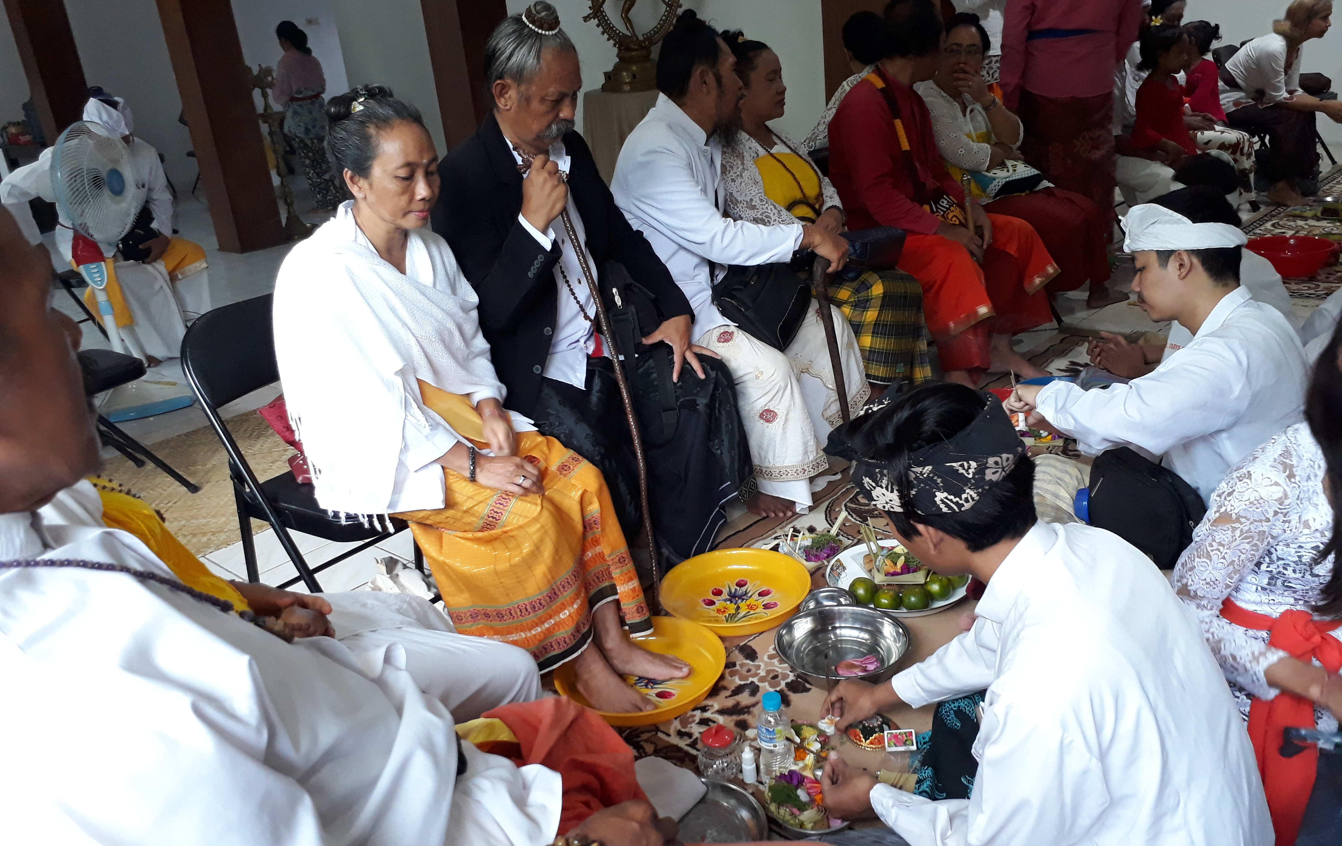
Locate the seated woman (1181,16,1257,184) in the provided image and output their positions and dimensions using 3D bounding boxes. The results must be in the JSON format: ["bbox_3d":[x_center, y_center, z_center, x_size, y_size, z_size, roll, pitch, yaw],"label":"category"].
[{"bbox_3d":[2.733,-1.499,5.271,0.500,1.000,0.420,9,25,34],"label":"seated woman"}]

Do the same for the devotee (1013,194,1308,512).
[{"bbox_3d":[1.057,-0.085,2.280,0.640,0.840,0.600,6,24,28],"label":"devotee"}]

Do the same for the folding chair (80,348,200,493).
[{"bbox_3d":[-1.850,-0.108,3.192,0.450,0.780,0.470,13,28,39],"label":"folding chair"}]

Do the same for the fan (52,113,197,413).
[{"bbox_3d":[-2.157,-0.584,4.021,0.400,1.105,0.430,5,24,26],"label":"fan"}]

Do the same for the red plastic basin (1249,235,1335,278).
[{"bbox_3d":[2.631,-0.690,4.417,0.410,0.125,0.410,-5,21,2],"label":"red plastic basin"}]

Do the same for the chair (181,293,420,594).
[{"bbox_3d":[-0.669,0.115,2.295,0.490,0.810,0.460,9,25,34],"label":"chair"}]

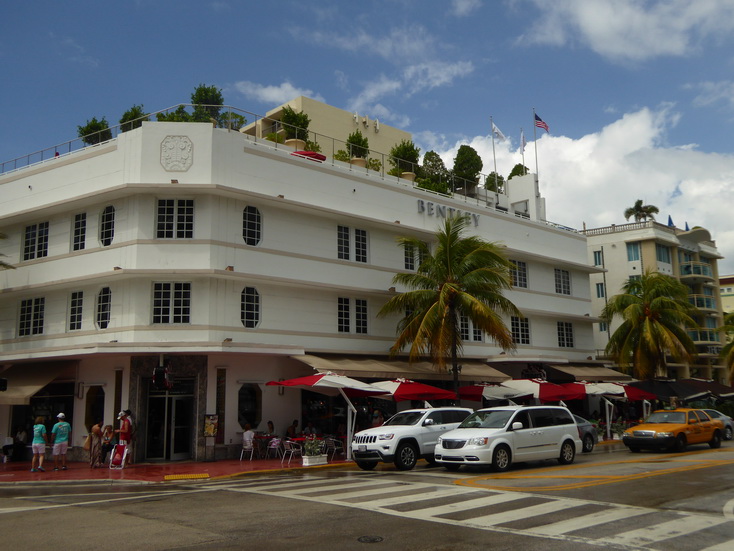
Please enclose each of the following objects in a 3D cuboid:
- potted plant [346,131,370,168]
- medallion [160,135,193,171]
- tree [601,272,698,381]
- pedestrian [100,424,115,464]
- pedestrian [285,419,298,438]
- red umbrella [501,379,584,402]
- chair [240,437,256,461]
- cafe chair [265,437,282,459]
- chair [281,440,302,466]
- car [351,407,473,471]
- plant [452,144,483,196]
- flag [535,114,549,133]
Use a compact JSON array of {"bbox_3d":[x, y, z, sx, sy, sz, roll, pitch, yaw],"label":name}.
[{"bbox_3d":[-0.368,-5.299,29.986,1.000,2.038,1.000,-1,-11,0],"label":"potted plant"},{"bbox_3d":[-6.717,-4.320,24.746,1.130,1.340,0.080,0,-11,-5],"label":"medallion"},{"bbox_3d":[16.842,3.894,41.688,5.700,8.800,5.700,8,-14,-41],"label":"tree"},{"bbox_3d":[-8.615,5.653,23.345,0.480,1.220,0.650,-5,-11,20],"label":"pedestrian"},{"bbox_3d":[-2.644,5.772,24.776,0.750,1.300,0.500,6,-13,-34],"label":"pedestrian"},{"bbox_3d":[7.732,6.221,32.416,3.000,2.774,2.850,8,-14,-42],"label":"red umbrella"},{"bbox_3d":[-3.941,5.823,23.621,0.520,0.800,0.530,-8,-13,33],"label":"chair"},{"bbox_3d":[-3.391,6.314,25.606,0.560,0.790,0.580,8,-14,-41],"label":"cafe chair"},{"bbox_3d":[-2.371,5.540,22.073,0.570,0.770,0.560,8,-14,-42],"label":"chair"},{"bbox_3d":[1.722,5.191,22.308,4.820,1.760,1.960,8,-14,-41],"label":"car"},{"bbox_3d":[5.171,-5.340,36.018,1.450,2.945,1.450,-1,-10,0],"label":"plant"},{"bbox_3d":[10.032,-8.716,40.173,0.900,1.110,0.300,-5,-11,20],"label":"flag"}]

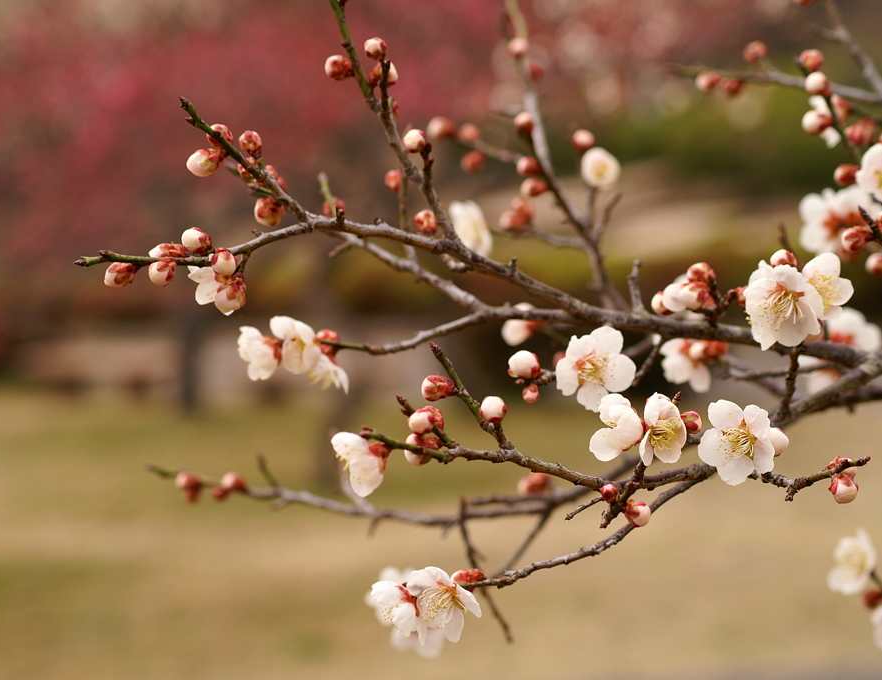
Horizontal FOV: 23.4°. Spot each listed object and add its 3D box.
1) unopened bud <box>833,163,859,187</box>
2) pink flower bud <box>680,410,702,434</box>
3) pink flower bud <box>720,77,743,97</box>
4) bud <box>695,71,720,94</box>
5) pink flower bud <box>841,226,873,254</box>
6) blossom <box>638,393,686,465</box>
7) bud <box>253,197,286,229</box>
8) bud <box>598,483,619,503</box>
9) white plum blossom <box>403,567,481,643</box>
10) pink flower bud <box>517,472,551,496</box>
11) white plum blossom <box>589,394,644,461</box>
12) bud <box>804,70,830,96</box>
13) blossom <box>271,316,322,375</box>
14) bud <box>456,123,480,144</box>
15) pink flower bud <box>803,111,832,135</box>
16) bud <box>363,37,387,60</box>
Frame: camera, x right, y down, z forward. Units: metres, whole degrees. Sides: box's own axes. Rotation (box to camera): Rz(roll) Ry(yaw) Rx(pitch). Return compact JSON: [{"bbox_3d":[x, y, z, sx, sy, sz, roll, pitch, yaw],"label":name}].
[{"bbox_3d":[0.146,-0.059,0.765,0.010,0.008,0.008,-3,0,-21],"label":"unopened bud"},{"bbox_3d":[0.082,0.027,0.700,0.009,0.008,0.008,3,0,-6],"label":"pink flower bud"},{"bbox_3d":[0.109,-0.095,0.800,0.009,0.007,0.007,-45,0,-25],"label":"pink flower bud"},{"bbox_3d":[0.096,-0.093,0.770,0.009,0.007,0.007,-13,0,-27],"label":"bud"},{"bbox_3d":[0.139,-0.034,0.712,0.011,0.008,0.008,-14,0,-34],"label":"pink flower bud"},{"bbox_3d":[0.070,0.028,0.680,0.018,0.023,0.013,-3,13,-37],"label":"blossom"},{"bbox_3d":[-0.056,-0.042,0.700,0.010,0.009,0.009,-45,0,25],"label":"bud"},{"bbox_3d":[0.053,0.048,0.675,0.006,0.006,0.007,31,0,36],"label":"bud"},{"bbox_3d":[0.001,0.084,0.675,0.024,0.024,0.015,2,25,32],"label":"white plum blossom"},{"bbox_3d":[0.033,0.050,0.750,0.011,0.009,0.009,-18,0,-12],"label":"pink flower bud"},{"bbox_3d":[0.056,0.028,0.680,0.015,0.019,0.021,16,0,-6],"label":"white plum blossom"},{"bbox_3d":[0.130,-0.088,0.735,0.009,0.008,0.008,47,0,-27],"label":"bud"},{"bbox_3d":[-0.048,0.002,0.705,0.014,0.019,0.019,-11,8,-38],"label":"blossom"},{"bbox_3d":[0.010,-0.078,0.800,0.007,0.007,0.009,45,0,35],"label":"bud"},{"bbox_3d":[0.130,-0.075,0.735,0.010,0.008,0.008,6,0,-21],"label":"pink flower bud"},{"bbox_3d":[-0.022,-0.096,0.705,0.007,0.007,0.009,51,0,40],"label":"bud"}]

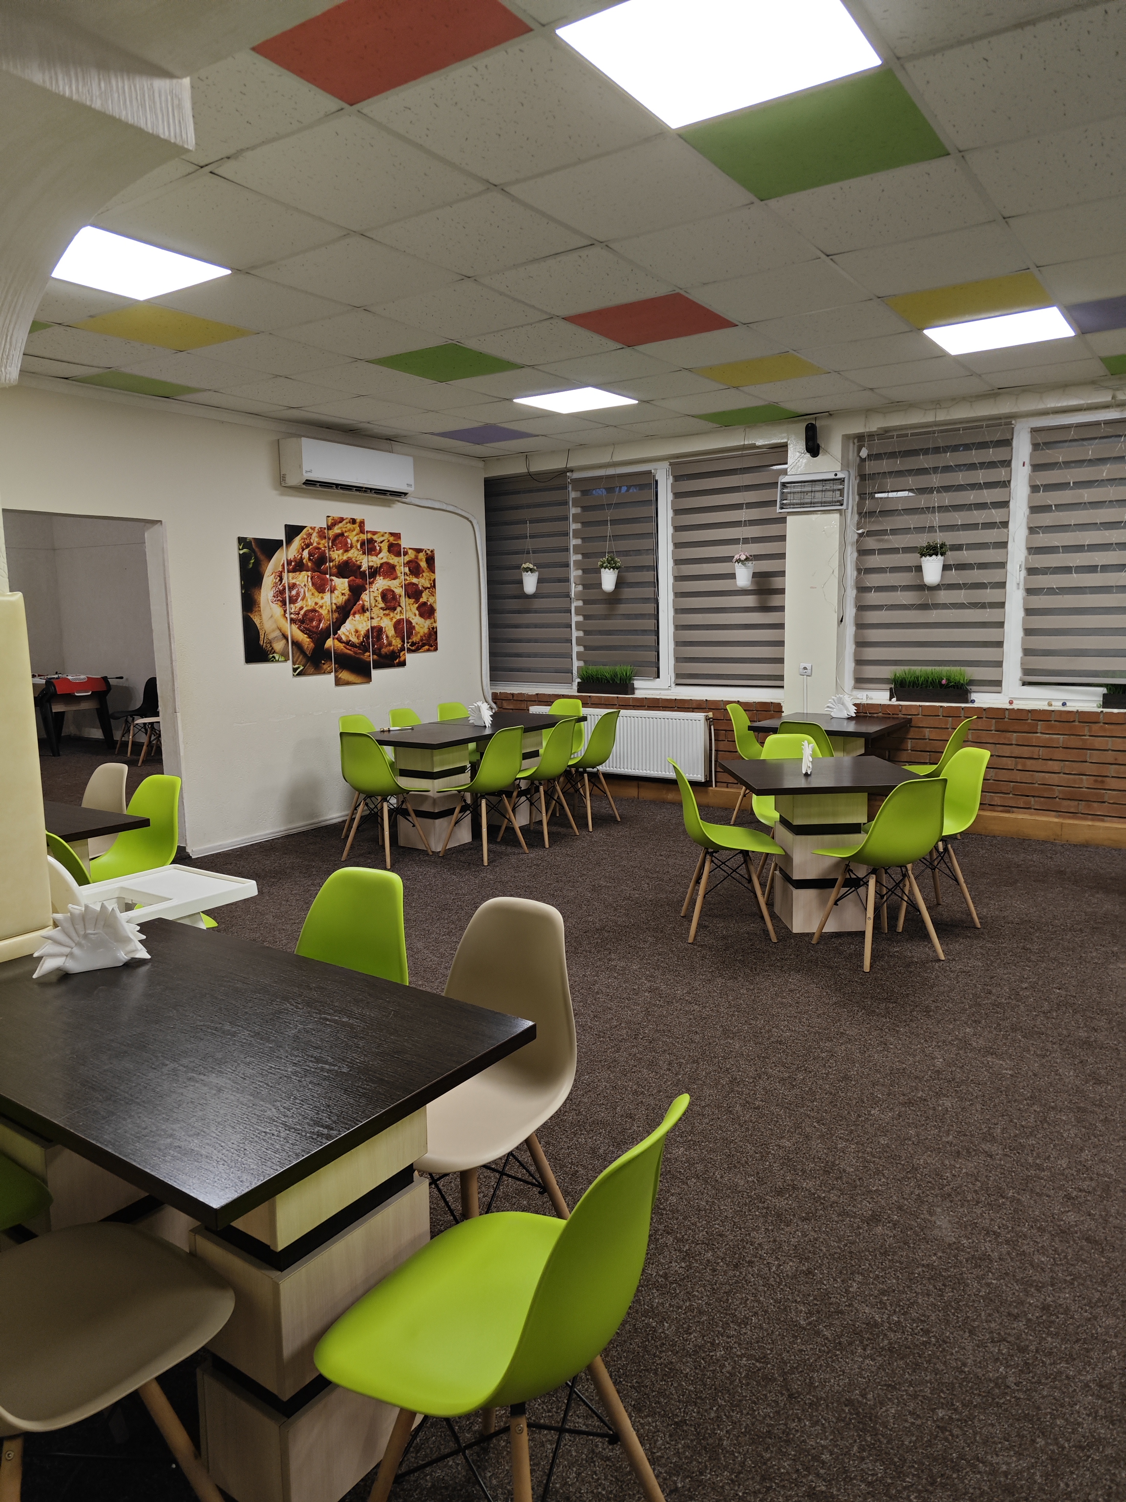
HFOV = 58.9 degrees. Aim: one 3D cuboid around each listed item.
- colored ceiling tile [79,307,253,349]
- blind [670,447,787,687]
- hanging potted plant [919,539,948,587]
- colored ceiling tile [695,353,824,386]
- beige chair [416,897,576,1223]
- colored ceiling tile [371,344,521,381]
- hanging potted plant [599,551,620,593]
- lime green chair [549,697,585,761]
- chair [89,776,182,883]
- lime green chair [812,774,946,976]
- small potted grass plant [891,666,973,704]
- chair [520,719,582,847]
[{"bbox_3d":[-1.767,-1.875,4.428,0.590,0.020,0.590,4,10,34],"label":"colored ceiling tile"},{"bbox_3d":[1.208,-1.311,7.320,0.930,1.680,0.060,4,10,34],"label":"blind"},{"bbox_3d":[2.337,-1.178,6.295,0.187,0.285,0.187,4,10,34],"label":"hanging potted plant"},{"bbox_3d":[1.075,-2.060,5.402,0.585,0.018,0.585,4,10,34],"label":"colored ceiling tile"},{"bbox_3d":[-0.223,0.771,2.149,0.460,0.800,0.500,4,10,34],"label":"beige chair"},{"bbox_3d":[-0.593,-1.985,5.102,0.595,0.020,0.595,4,9,34],"label":"colored ceiling tile"},{"bbox_3d":[0.358,-1.357,7.641,0.195,0.285,0.195,-1,8,0],"label":"hanging potted plant"},{"bbox_3d":[-0.069,0.027,7.573,0.450,0.805,0.520,3,9,27],"label":"lime green chair"},{"bbox_3d":[-1.822,0.537,4.123,0.455,0.805,0.510,4,9,34],"label":"chair"},{"bbox_3d":[1.354,0.466,4.221,0.455,0.800,0.515,-4,9,-19],"label":"lime green chair"},{"bbox_3d":[2.394,-0.435,6.506,0.490,0.230,0.130,4,10,34],"label":"small potted grass plant"},{"bbox_3d":[-0.159,0.176,6.525,0.520,0.805,0.450,5,10,36],"label":"chair"}]

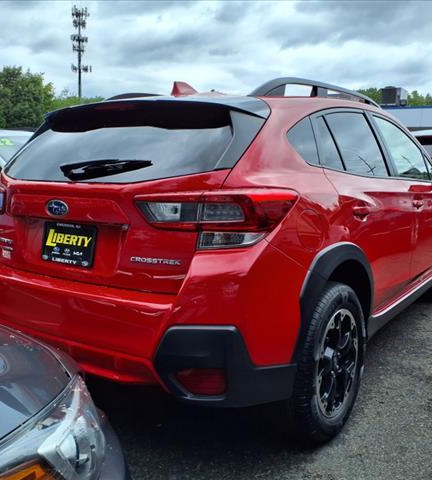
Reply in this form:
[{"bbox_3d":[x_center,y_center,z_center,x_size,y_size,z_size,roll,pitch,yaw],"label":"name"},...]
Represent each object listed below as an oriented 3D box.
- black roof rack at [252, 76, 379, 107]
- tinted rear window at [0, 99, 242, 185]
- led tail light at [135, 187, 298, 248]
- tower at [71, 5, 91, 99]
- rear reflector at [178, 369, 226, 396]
[{"bbox_3d":[0.597,-0.713,2.554,0.070,0.130,1.600,7,11,35],"label":"black roof rack"},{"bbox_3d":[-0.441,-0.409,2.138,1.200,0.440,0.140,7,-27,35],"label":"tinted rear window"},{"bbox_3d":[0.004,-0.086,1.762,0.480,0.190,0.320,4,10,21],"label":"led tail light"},{"bbox_3d":[-31.451,-36.420,117.863,4.610,36.120,4.610,-2,9,-15],"label":"tower"},{"bbox_3d":[-0.044,0.466,1.633,0.160,0.085,0.050,2,9,8],"label":"rear reflector"}]

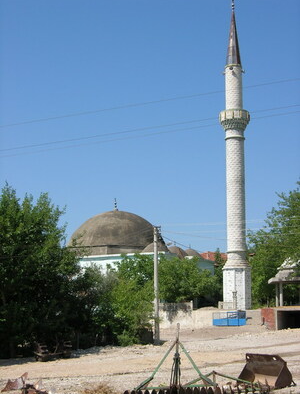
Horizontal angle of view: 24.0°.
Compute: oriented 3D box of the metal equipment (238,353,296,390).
[{"bbox_3d":[3.355,5.025,20.300,1.300,0.880,0.900,-7,-11,37],"label":"metal equipment"}]

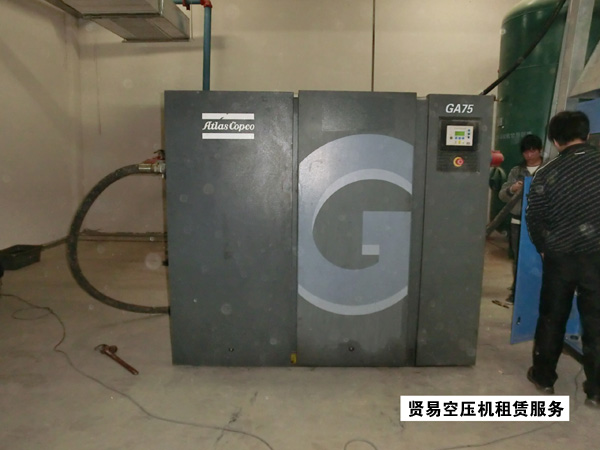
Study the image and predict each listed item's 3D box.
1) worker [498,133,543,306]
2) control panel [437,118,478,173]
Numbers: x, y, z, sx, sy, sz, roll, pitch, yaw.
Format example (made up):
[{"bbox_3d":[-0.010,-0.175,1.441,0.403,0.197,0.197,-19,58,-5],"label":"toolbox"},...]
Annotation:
[{"bbox_3d":[2.259,-0.052,4.347,0.560,1.680,0.420,4,8,22],"label":"worker"},{"bbox_3d":[1.016,-0.511,2.774,0.270,0.343,0.050,1,8,-1],"label":"control panel"}]

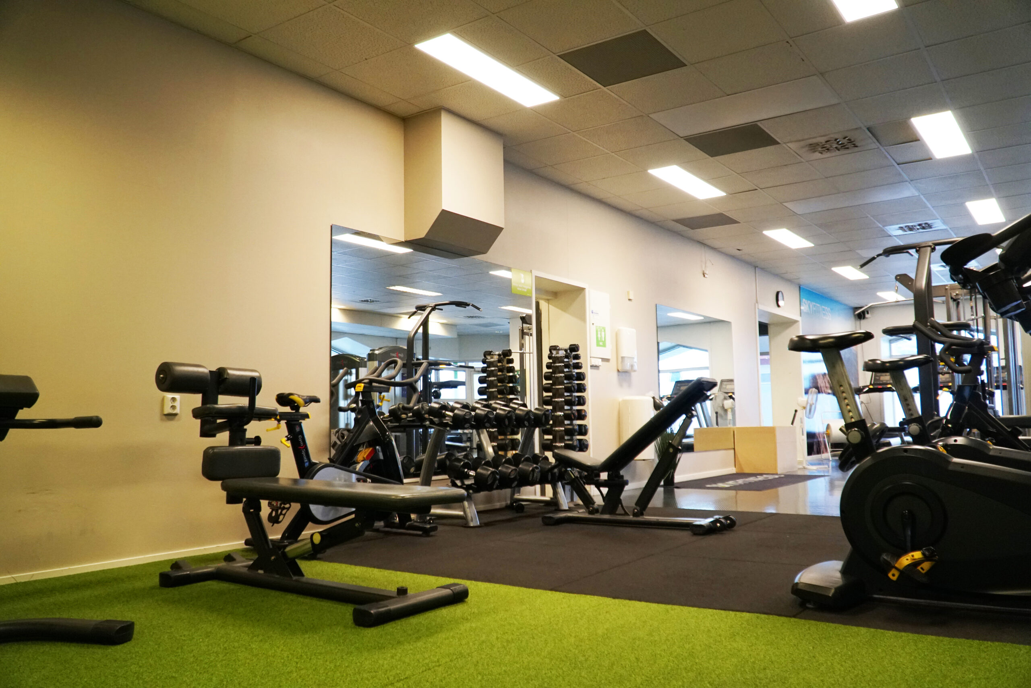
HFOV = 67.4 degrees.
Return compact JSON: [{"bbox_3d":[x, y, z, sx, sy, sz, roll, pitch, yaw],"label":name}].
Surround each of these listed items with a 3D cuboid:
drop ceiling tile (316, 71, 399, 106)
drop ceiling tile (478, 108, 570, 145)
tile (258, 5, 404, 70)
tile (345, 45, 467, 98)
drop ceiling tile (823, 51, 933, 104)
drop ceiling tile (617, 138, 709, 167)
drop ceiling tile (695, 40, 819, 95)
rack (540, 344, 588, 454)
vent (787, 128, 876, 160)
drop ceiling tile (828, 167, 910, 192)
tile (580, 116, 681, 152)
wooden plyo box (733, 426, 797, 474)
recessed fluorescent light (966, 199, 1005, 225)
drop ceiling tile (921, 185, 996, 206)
[{"bbox_3d":[-1.010,-1.681,5.091,0.198,0.025,0.600,-3,-5,36],"label":"drop ceiling tile"},{"bbox_3d":[0.025,-1.674,6.003,0.610,0.020,0.610,-3,-6,37],"label":"drop ceiling tile"},{"bbox_3d":[-1.029,-1.734,4.384,0.600,0.025,0.600,-3,-5,36],"label":"tile"},{"bbox_3d":[-0.678,-1.699,4.856,0.600,0.025,0.600,-3,-5,36],"label":"tile"},{"bbox_3d":[2.364,-1.734,5.005,0.600,0.020,0.600,-3,-6,37],"label":"drop ceiling tile"},{"bbox_3d":[1.228,-1.584,6.473,0.591,0.020,0.591,-4,-6,37],"label":"drop ceiling tile"},{"bbox_3d":[1.490,-1.711,4.797,0.600,0.020,0.600,-3,-5,36],"label":"drop ceiling tile"},{"bbox_3d":[0.422,0.715,6.704,0.360,1.430,0.310,-3,-6,37],"label":"rack"},{"bbox_3d":[2.560,-1.615,6.230,0.595,0.040,0.595,-4,-6,36],"label":"vent"},{"bbox_3d":[3.265,-1.527,7.159,0.600,0.025,0.600,-3,-5,36],"label":"drop ceiling tile"},{"bbox_3d":[0.870,-1.617,5.955,0.600,0.025,0.600,-3,-5,36],"label":"tile"},{"bbox_3d":[3.372,1.414,10.416,0.525,0.590,0.790,-4,-6,36],"label":"wooden plyo box"},{"bbox_3d":[5.115,-1.447,8.406,0.300,0.050,1.200,-3,-5,36],"label":"recessed fluorescent light"},{"bbox_3d":[4.450,-1.482,7.762,0.600,0.020,0.600,-3,-5,36],"label":"drop ceiling tile"}]

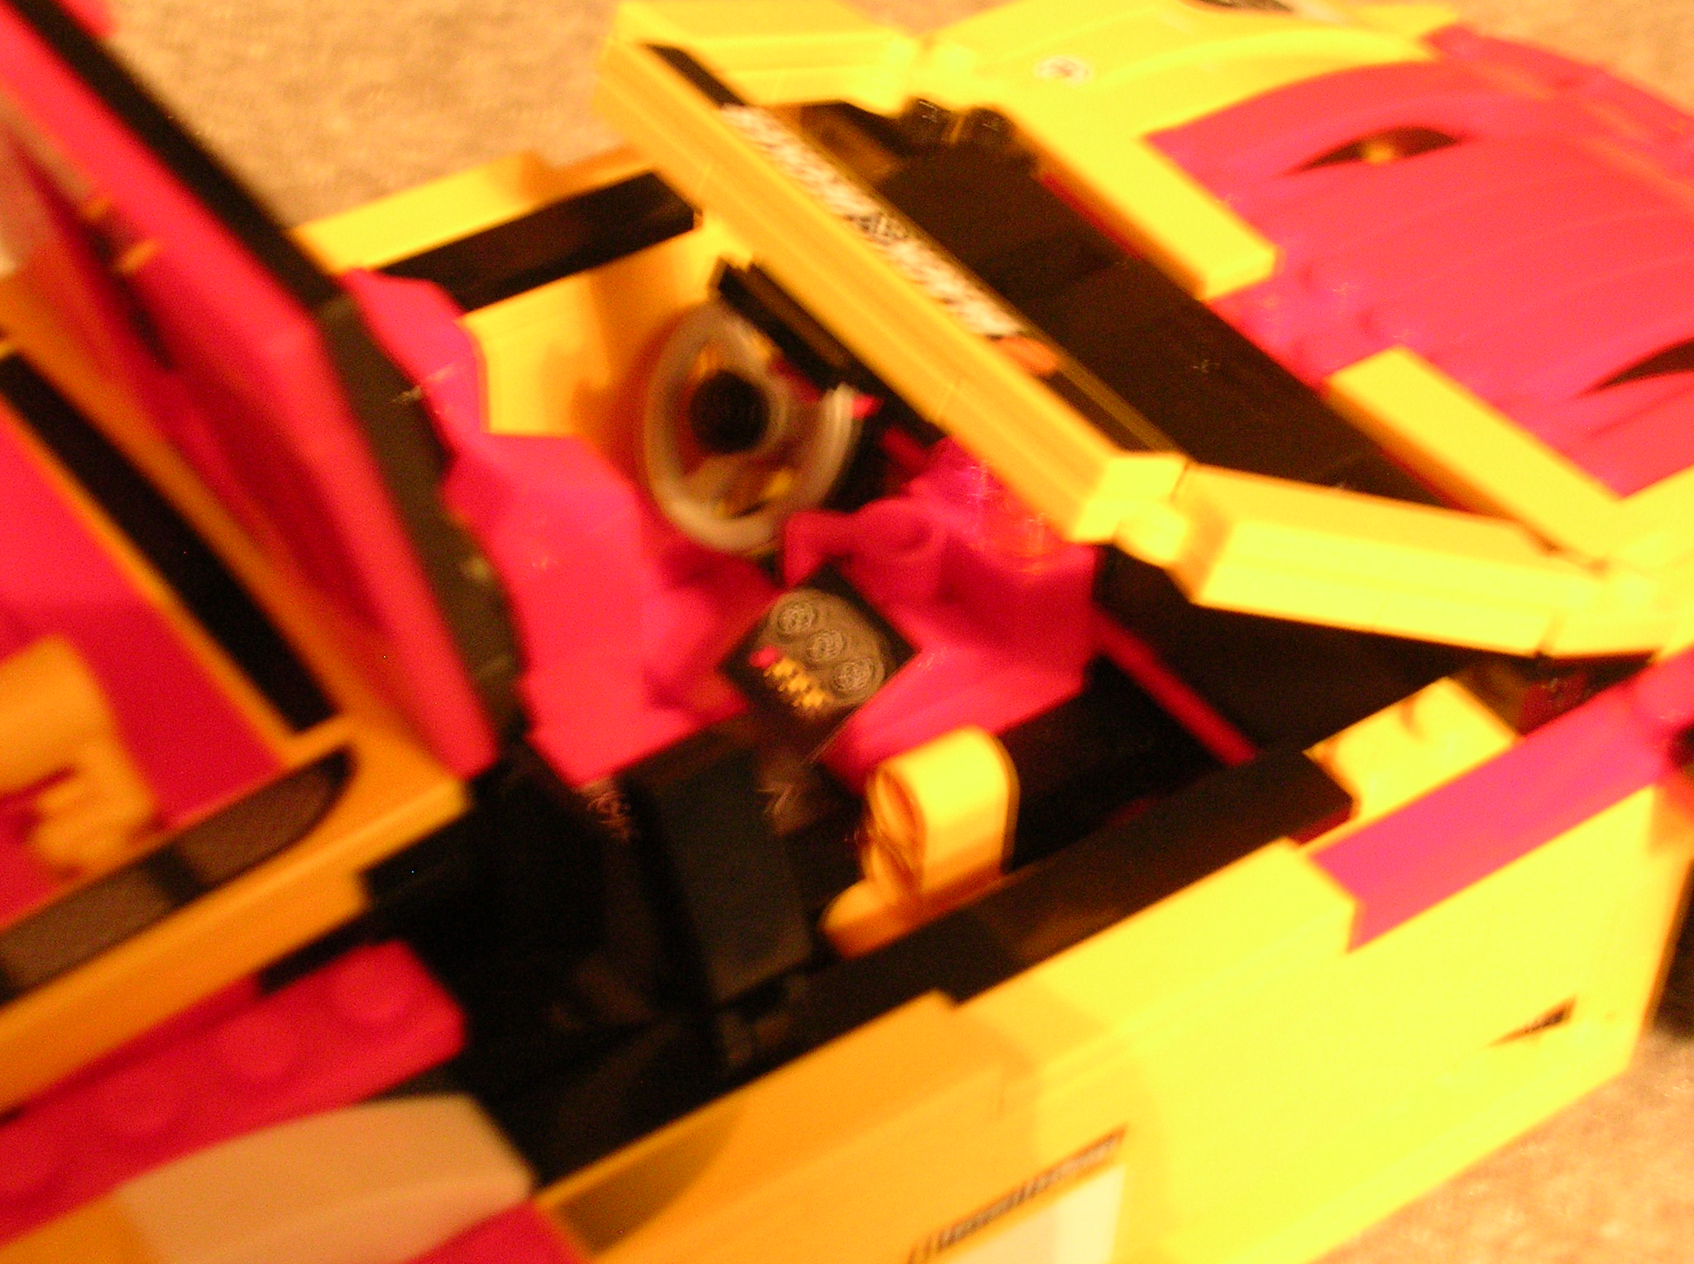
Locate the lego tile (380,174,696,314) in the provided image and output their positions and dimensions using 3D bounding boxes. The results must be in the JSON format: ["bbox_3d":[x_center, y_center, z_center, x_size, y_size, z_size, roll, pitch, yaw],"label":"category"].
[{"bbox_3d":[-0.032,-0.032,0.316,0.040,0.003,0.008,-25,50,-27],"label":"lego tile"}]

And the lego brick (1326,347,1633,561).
[{"bbox_3d":[0.055,-0.014,0.304,0.008,0.003,0.030,-24,46,-27],"label":"lego brick"}]

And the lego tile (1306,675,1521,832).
[{"bbox_3d":[0.045,0.009,0.281,0.016,0.005,0.008,-25,50,-27],"label":"lego tile"}]

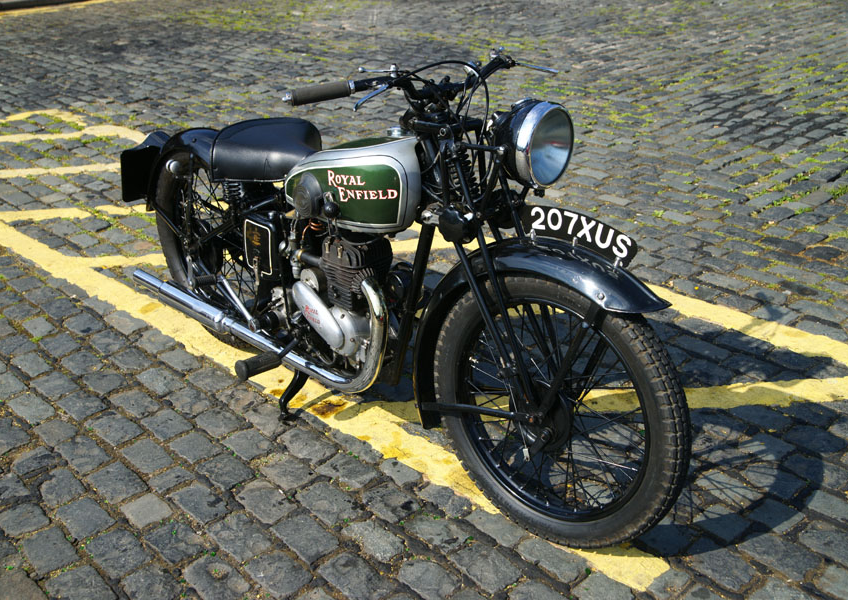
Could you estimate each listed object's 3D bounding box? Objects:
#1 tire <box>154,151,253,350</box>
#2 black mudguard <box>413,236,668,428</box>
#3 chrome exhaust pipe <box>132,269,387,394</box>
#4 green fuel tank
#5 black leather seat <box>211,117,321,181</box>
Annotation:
[{"bbox_3d":[-0.671,-0.160,2.838,0.100,0.660,0.660,-22,32,-39],"label":"tire"},{"bbox_3d":[0.235,0.122,1.933,0.650,0.560,0.135,20,32,39],"label":"black mudguard"},{"bbox_3d":[-0.525,-0.040,2.537,0.170,0.315,1.200,-22,32,-39],"label":"chrome exhaust pipe"},{"bbox_3d":[-0.144,-0.311,2.167,0.280,0.245,0.530,-22,32,-39],"label":"green fuel tank"},{"bbox_3d":[-0.415,-0.406,2.432,0.300,0.140,0.370,-22,32,-39],"label":"black leather seat"}]

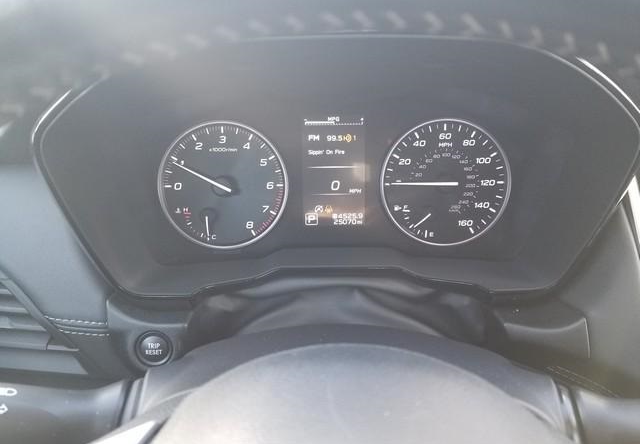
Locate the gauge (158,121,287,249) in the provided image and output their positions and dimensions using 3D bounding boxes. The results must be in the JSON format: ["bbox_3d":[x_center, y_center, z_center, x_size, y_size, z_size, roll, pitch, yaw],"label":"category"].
[{"bbox_3d":[-0.077,-0.029,0.382,0.103,0.102,0.015,-1,5,1],"label":"gauge"}]

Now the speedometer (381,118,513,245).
[{"bbox_3d":[0.099,-0.031,0.378,0.102,0.101,0.015,-1,5,1],"label":"speedometer"}]

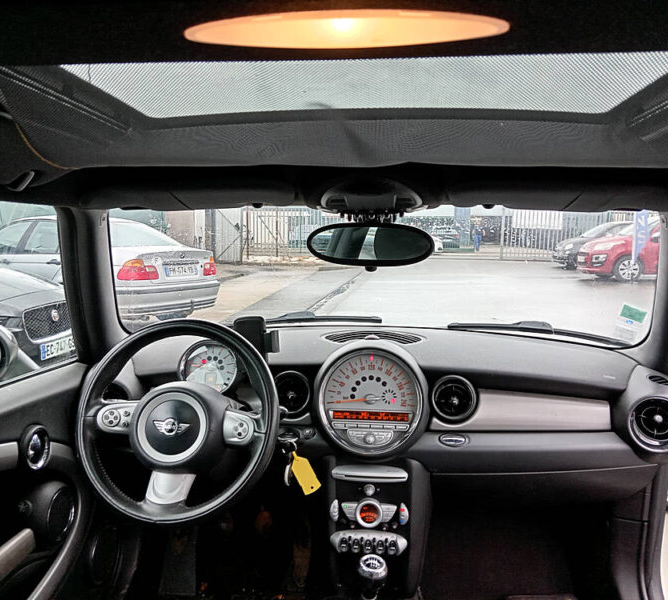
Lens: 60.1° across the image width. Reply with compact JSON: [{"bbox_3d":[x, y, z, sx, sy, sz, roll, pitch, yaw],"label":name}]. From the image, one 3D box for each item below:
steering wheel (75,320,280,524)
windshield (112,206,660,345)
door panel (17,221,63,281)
[{"bbox_3d":[-0.284,0.222,1.083,0.375,0.375,0.110,1,-19,5],"label":"steering wheel"},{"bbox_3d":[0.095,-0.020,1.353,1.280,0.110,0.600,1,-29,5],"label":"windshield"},{"bbox_3d":[-3.546,-0.412,7.090,1.000,1.060,0.200,4,7,27],"label":"door panel"}]

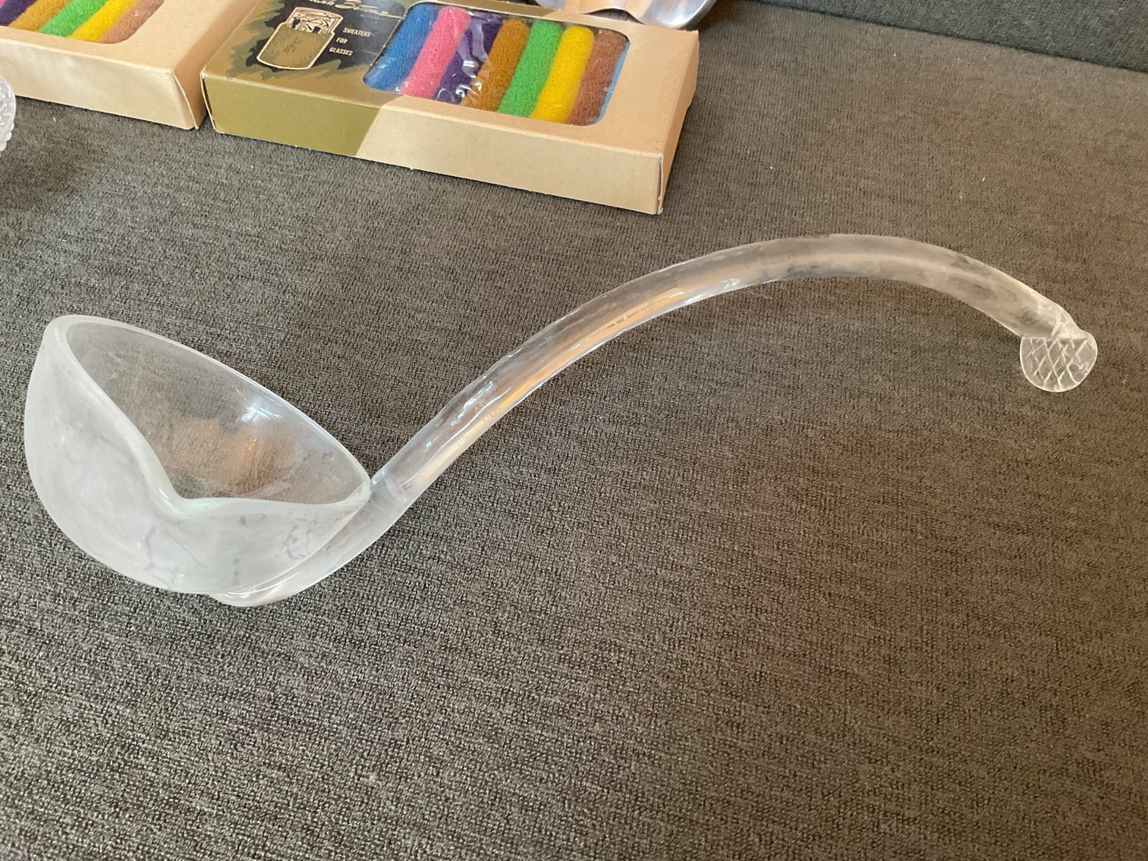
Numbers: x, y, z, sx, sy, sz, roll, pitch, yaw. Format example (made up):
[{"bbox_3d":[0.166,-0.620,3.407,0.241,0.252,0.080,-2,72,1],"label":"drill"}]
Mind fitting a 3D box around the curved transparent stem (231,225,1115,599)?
[{"bbox_3d":[0.030,-0.015,0.317,0.317,0.083,0.030,-14,21,-12],"label":"curved transparent stem"}]

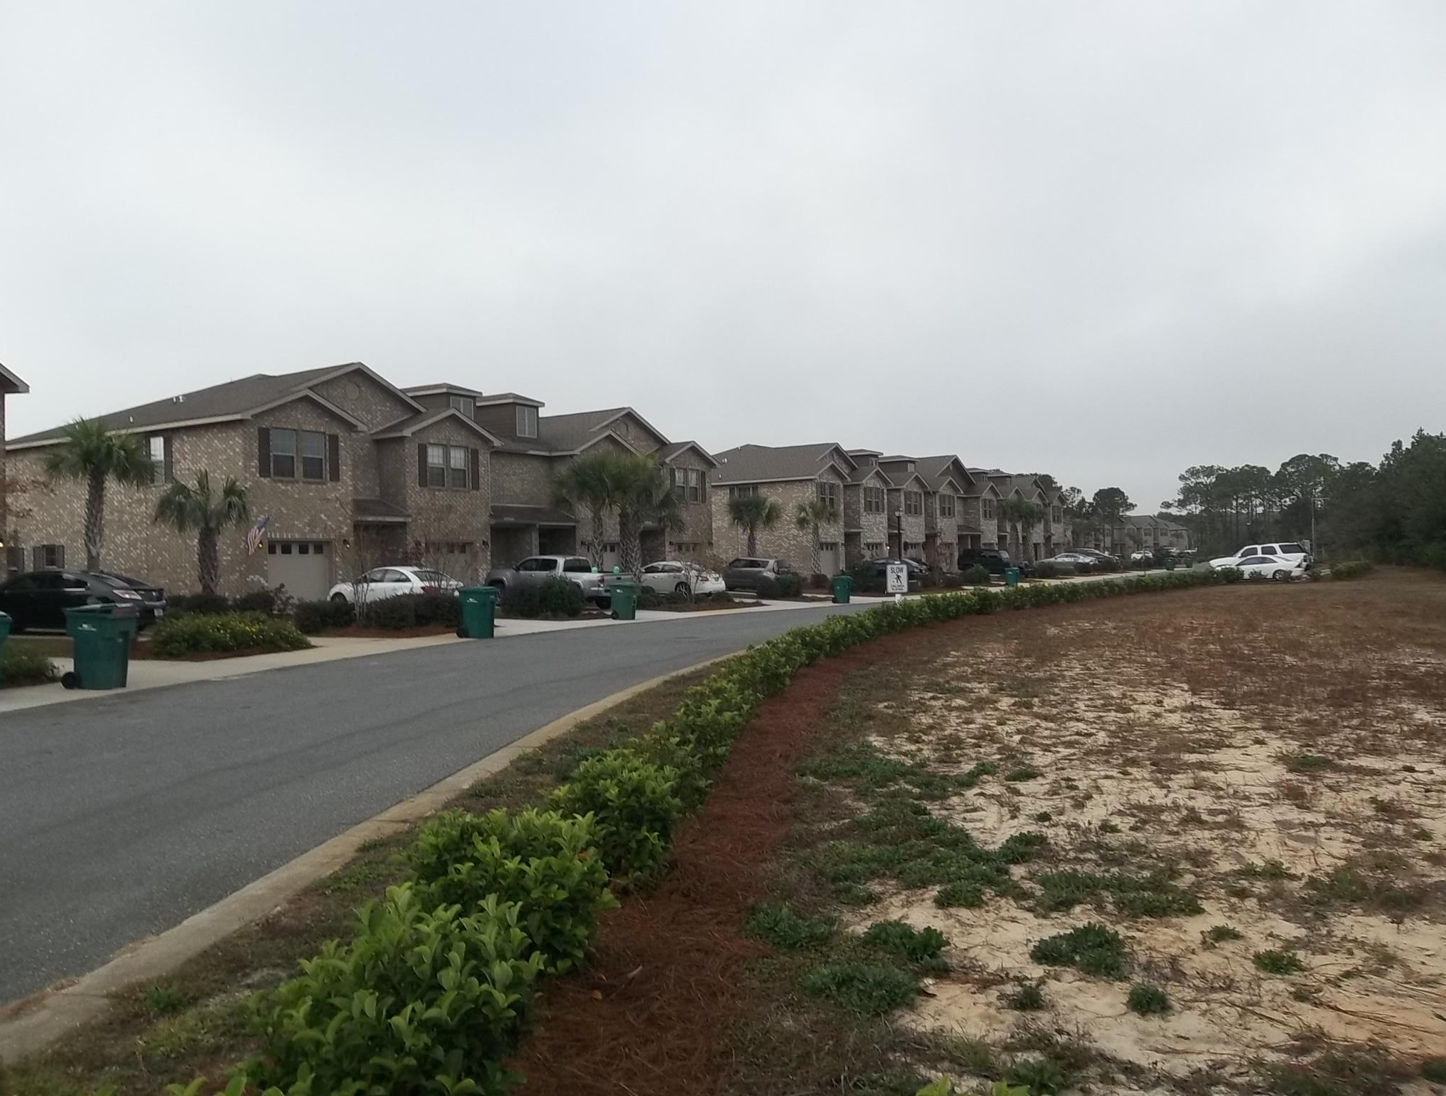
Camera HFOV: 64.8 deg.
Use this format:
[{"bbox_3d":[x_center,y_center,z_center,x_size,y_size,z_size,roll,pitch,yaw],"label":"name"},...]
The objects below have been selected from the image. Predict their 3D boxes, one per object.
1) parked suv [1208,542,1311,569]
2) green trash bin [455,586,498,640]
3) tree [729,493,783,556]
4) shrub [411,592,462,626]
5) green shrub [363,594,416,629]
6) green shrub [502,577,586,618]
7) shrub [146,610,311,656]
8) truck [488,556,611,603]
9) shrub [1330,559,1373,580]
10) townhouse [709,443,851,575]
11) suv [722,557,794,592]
[{"bbox_3d":[29.925,0.816,63.500,5.150,1.930,2.000,-4,-2,28],"label":"parked suv"},{"bbox_3d":[-5.328,1.404,24.800,0.760,1.110,0.630,-1,-1,24],"label":"green trash bin"},{"bbox_3d":[1.790,-0.550,65.000,3.100,5.200,3.100,-1,-1,2],"label":"tree"},{"bbox_3d":[-7.366,1.548,29.300,1.350,0.870,1.300,-1,-1,-14],"label":"shrub"},{"bbox_3d":[-8.277,1.561,28.300,1.200,0.800,1.100,-1,-1,-20],"label":"green shrub"},{"bbox_3d":[-5.189,1.392,33.000,2.250,1.170,1.400,-1,-1,10],"label":"green shrub"},{"bbox_3d":[-9.595,1.648,22.200,1.600,0.680,2.900,-1,-1,16],"label":"shrub"},{"bbox_3d":[-5.413,1.175,37.682,5.350,1.790,1.900,-1,-1,32],"label":"truck"},{"bbox_3d":[32.532,1.090,59.000,2.200,0.850,1.500,-1,-1,25],"label":"shrub"},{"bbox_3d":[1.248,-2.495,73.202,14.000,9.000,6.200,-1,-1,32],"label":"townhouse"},{"bbox_3d":[1.326,1.302,55.660,4.400,1.620,1.800,-1,-1,32],"label":"suv"}]

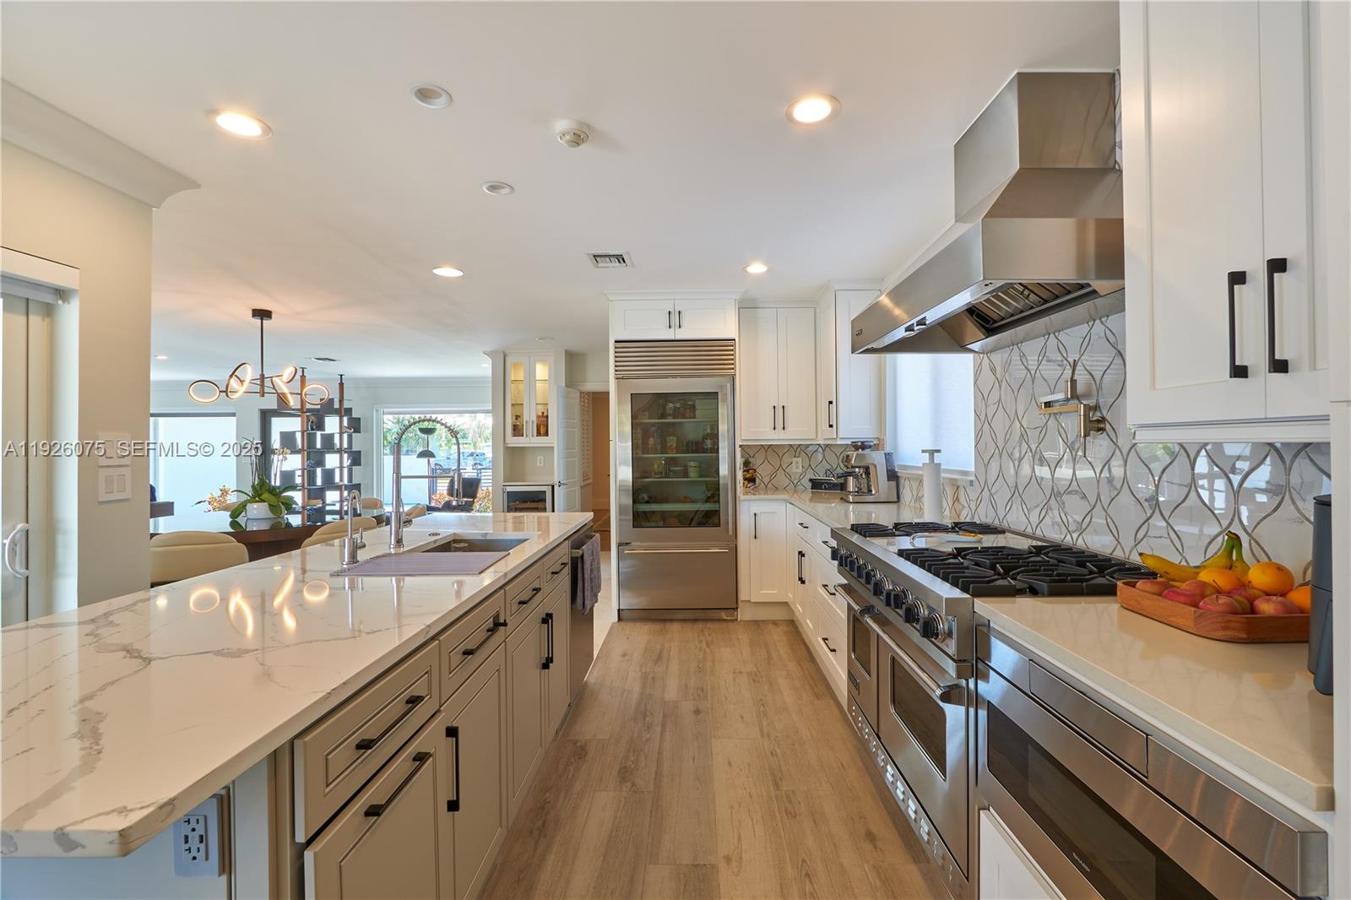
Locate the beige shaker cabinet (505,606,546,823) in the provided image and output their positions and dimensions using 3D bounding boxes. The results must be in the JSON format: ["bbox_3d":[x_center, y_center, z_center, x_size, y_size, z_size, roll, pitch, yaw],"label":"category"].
[{"bbox_3d":[-0.799,0.910,2.035,0.540,0.605,0.452,-1,0,2],"label":"beige shaker cabinet"}]

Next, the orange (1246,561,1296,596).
[{"bbox_3d":[1.345,0.290,1.270,0.077,0.072,0.077,-1,0,2],"label":"orange"}]

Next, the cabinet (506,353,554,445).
[{"bbox_3d":[-1.762,-0.616,7.024,0.590,1.090,0.330,-1,0,2],"label":"cabinet"}]

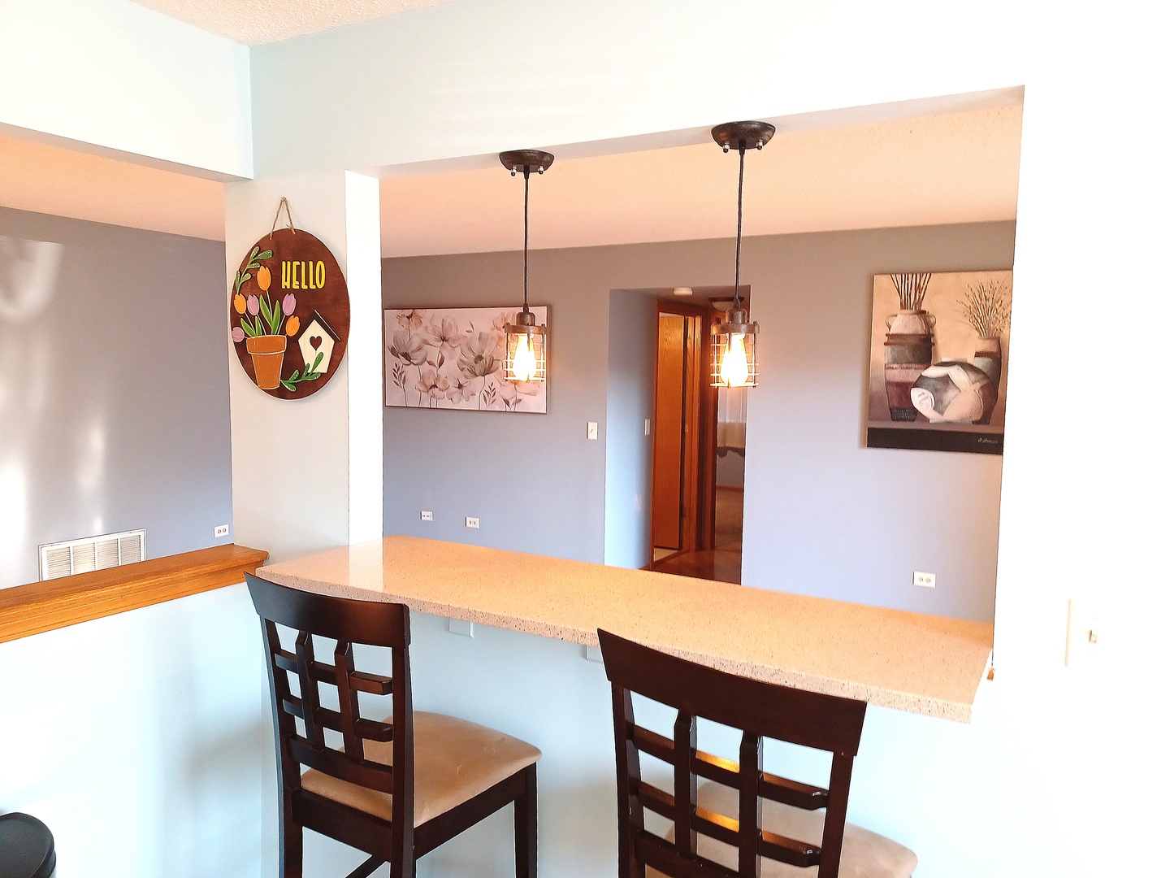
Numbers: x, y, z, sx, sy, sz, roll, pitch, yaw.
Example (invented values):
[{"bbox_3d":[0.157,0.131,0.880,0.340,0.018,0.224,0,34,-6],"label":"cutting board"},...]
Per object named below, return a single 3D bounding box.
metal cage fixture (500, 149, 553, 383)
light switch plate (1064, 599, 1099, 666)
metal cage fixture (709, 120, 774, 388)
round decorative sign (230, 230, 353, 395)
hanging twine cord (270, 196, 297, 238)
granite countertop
[{"bbox_3d":[-0.138,-0.396,1.983,0.128,0.521,0.128,1,5,0],"label":"metal cage fixture"},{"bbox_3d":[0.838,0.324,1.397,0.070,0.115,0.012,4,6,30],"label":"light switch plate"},{"bbox_3d":[0.314,-0.365,1.725,0.129,0.517,0.129,4,6,30],"label":"metal cage fixture"},{"bbox_3d":[-0.802,-0.334,2.282,0.469,0.458,0.014,4,6,30],"label":"round decorative sign"},{"bbox_3d":[-0.802,-0.589,2.259,0.102,0.108,0.020,4,6,30],"label":"hanging twine cord"},{"bbox_3d":[0.012,0.344,1.808,1.535,0.028,0.469,4,6,30],"label":"granite countertop"}]

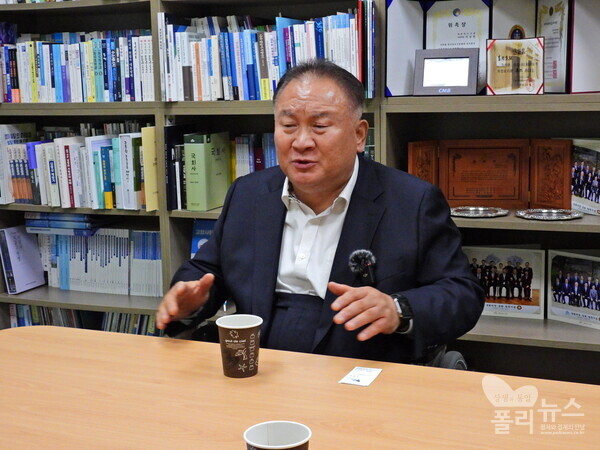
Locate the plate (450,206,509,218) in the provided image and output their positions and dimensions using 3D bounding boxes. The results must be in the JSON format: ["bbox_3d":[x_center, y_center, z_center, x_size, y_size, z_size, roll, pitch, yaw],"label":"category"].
[{"bbox_3d":[0.573,-0.040,2.815,0.208,0.018,0.208,2,10,18],"label":"plate"}]

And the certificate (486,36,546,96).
[{"bbox_3d":[0.672,-0.489,2.684,0.176,0.172,0.035,3,11,25],"label":"certificate"}]

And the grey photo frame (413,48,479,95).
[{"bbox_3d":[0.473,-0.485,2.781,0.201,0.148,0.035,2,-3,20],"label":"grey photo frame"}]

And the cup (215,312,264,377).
[{"bbox_3d":[-0.103,0.213,1.507,0.081,0.092,0.081,-1,10,0],"label":"cup"}]

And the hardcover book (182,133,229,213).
[{"bbox_3d":[-0.322,-0.193,3.079,0.081,0.264,0.180,3,11,25],"label":"hardcover book"}]

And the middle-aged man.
[{"bbox_3d":[0.076,0.310,1.731,0.583,1.260,0.700,3,10,22],"label":"middle-aged man"}]

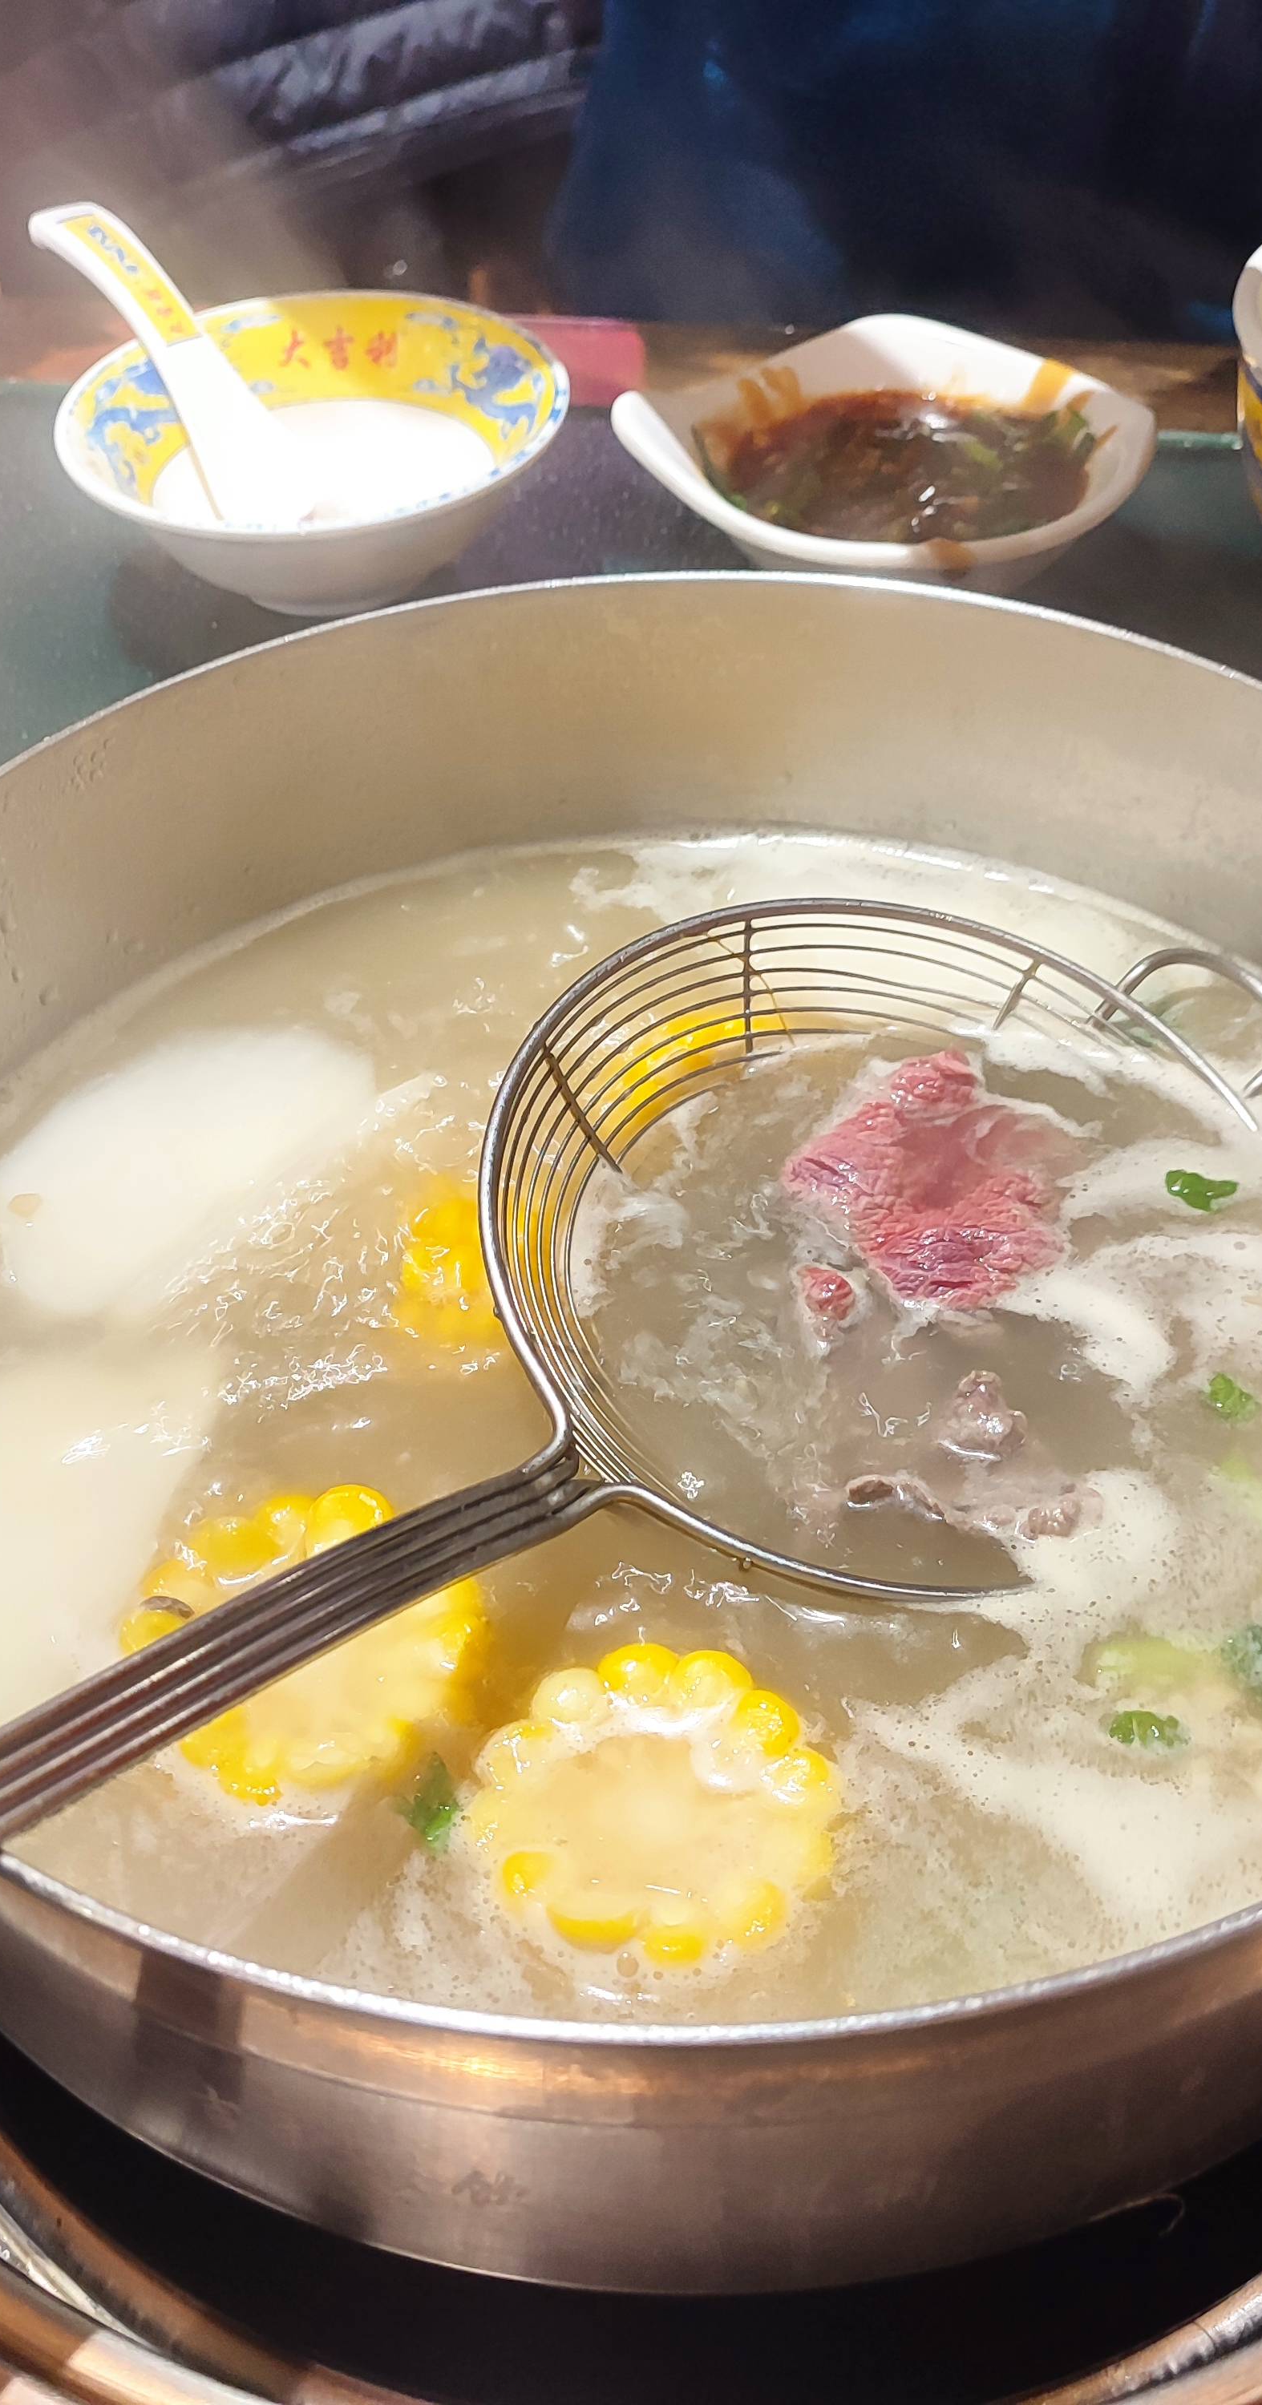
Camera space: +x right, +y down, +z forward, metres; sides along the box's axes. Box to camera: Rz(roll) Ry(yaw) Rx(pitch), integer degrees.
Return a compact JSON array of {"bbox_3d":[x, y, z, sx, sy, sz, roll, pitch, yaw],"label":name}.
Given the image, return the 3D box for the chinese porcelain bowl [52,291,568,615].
[{"bbox_3d":[-0.069,-0.162,0.524,0.113,0.039,0.113,-2,46,2],"label":"chinese porcelain bowl"}]

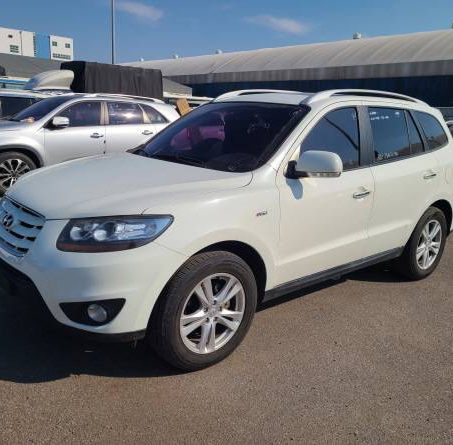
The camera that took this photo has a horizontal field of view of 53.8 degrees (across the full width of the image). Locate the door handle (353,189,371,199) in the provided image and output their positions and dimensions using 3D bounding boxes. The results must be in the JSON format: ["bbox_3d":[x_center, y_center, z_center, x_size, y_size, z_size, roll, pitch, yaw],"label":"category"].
[{"bbox_3d":[1.010,-0.215,3.338,0.220,0.050,0.055,-9,17,-40],"label":"door handle"}]

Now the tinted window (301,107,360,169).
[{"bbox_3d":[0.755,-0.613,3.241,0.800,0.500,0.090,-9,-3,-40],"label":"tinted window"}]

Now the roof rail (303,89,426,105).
[{"bbox_3d":[1.246,-1.034,3.768,1.830,0.155,0.090,-9,17,-40],"label":"roof rail"}]

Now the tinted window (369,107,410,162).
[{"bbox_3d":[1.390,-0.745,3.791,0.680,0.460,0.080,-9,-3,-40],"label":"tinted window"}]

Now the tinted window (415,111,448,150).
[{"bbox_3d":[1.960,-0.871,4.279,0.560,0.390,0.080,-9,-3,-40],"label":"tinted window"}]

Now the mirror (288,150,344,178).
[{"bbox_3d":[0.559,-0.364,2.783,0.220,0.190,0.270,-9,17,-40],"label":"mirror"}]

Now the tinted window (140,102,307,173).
[{"bbox_3d":[-0.120,-0.707,3.451,0.900,0.180,1.400,-43,36,-24],"label":"tinted window"}]

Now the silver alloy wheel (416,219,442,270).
[{"bbox_3d":[1.932,0.207,4.416,0.490,0.490,0.170,-9,17,-40],"label":"silver alloy wheel"}]

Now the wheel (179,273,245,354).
[{"bbox_3d":[-0.123,0.521,2.692,0.490,0.490,0.170,-9,17,-40],"label":"wheel"}]

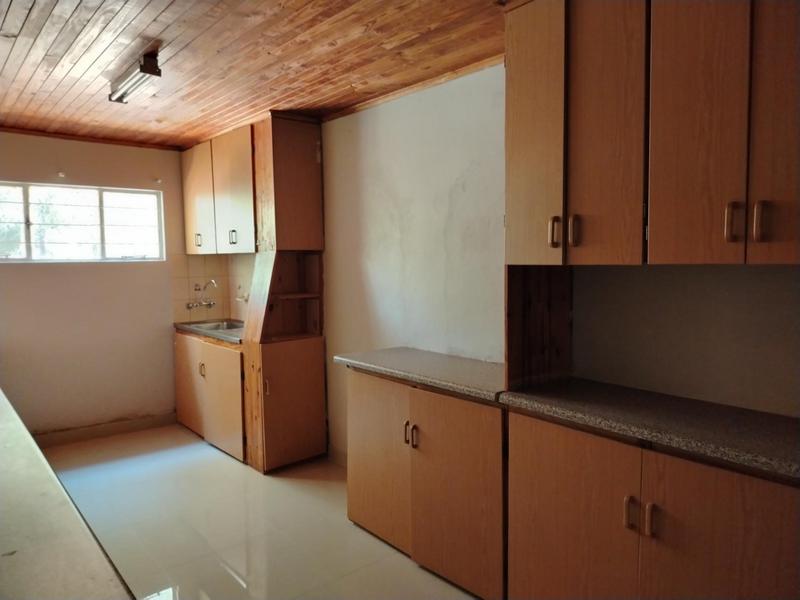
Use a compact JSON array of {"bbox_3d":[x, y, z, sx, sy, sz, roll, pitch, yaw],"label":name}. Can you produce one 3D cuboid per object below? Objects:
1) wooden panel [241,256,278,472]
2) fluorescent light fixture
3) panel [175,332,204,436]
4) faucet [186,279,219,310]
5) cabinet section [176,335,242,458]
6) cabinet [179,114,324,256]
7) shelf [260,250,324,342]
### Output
[{"bbox_3d":[-0.954,0.416,3.825,0.160,1.496,0.262,-5,6,-41],"label":"wooden panel"},{"bbox_3d":[-1.337,-1.095,2.767,0.096,0.091,0.579,-5,6,-41],"label":"fluorescent light fixture"},{"bbox_3d":[-1.764,0.700,4.678,0.030,0.789,0.576,-5,6,-41],"label":"panel"},{"bbox_3d":[-1.740,-0.052,4.937,0.235,0.250,0.243,-5,6,-41],"label":"faucet"},{"bbox_3d":[-1.347,0.703,4.578,0.525,0.808,1.323,-5,6,-41],"label":"cabinet section"},{"bbox_3d":[-1.224,-0.824,4.403,0.378,0.908,1.607,-5,6,-41],"label":"cabinet"},{"bbox_3d":[-0.821,-0.036,3.913,0.506,0.615,0.265,-5,6,-41],"label":"shelf"}]

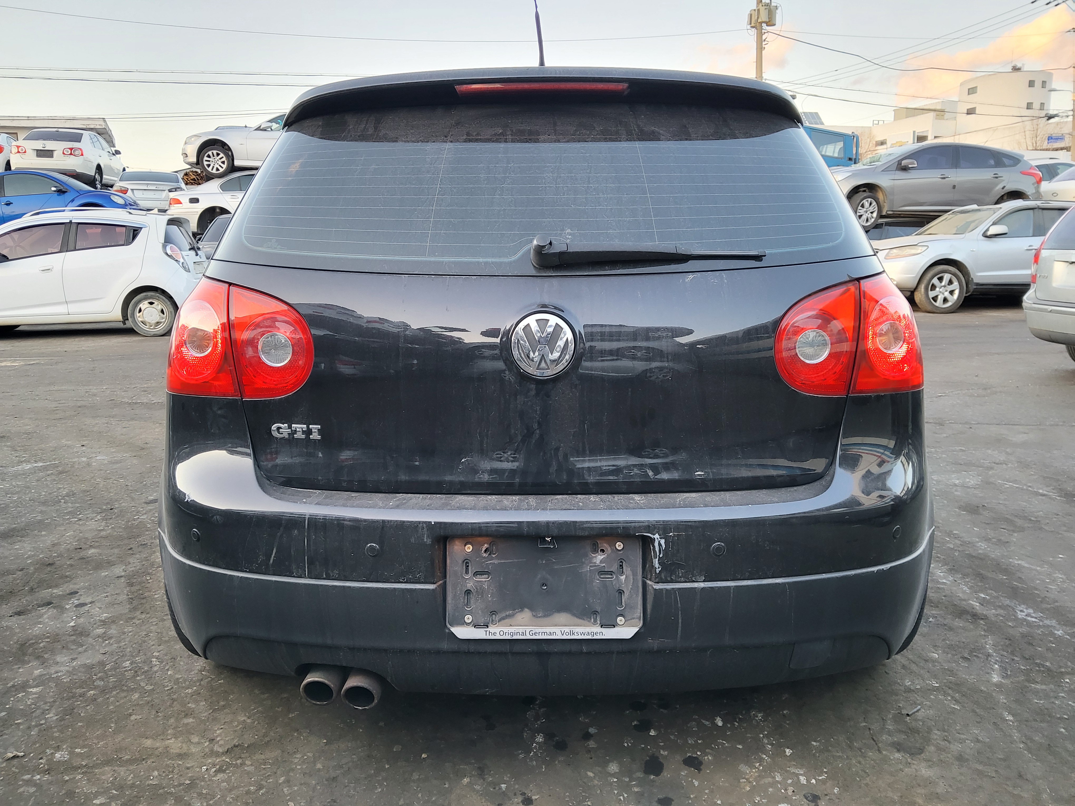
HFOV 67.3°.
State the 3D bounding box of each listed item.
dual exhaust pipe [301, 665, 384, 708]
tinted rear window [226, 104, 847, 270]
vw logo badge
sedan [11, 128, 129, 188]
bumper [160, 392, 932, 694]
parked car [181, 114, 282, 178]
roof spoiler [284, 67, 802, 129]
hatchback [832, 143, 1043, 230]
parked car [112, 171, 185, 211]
[{"bbox_3d":[-0.360,0.506,1.509,0.145,0.070,0.130,0,11,0],"label":"dual exhaust pipe"},{"bbox_3d":[0.012,-0.407,1.571,1.280,0.440,0.150,0,-25,0],"label":"tinted rear window"},{"bbox_3d":[0.010,-0.098,1.382,0.112,0.112,0.020,0,5,0],"label":"vw logo badge"},{"bbox_3d":[-12.150,-6.348,21.178,1.781,1.459,4.554,-3,11,-13],"label":"sedan"},{"bbox_3d":[0.015,0.255,1.598,1.740,0.520,0.450,0,11,0],"label":"bumper"},{"bbox_3d":[-5.300,-5.495,17.371,4.520,1.430,1.817,-3,11,-16],"label":"parked car"},{"bbox_3d":[0.012,-0.621,1.621,1.120,0.130,0.270,0,11,0],"label":"roof spoiler"},{"bbox_3d":[6.300,-3.644,13.758,4.358,1.484,1.823,-2,11,-11],"label":"hatchback"},{"bbox_3d":[-10.800,-5.790,22.712,1.770,1.450,4.550,-4,12,-21],"label":"parked car"}]

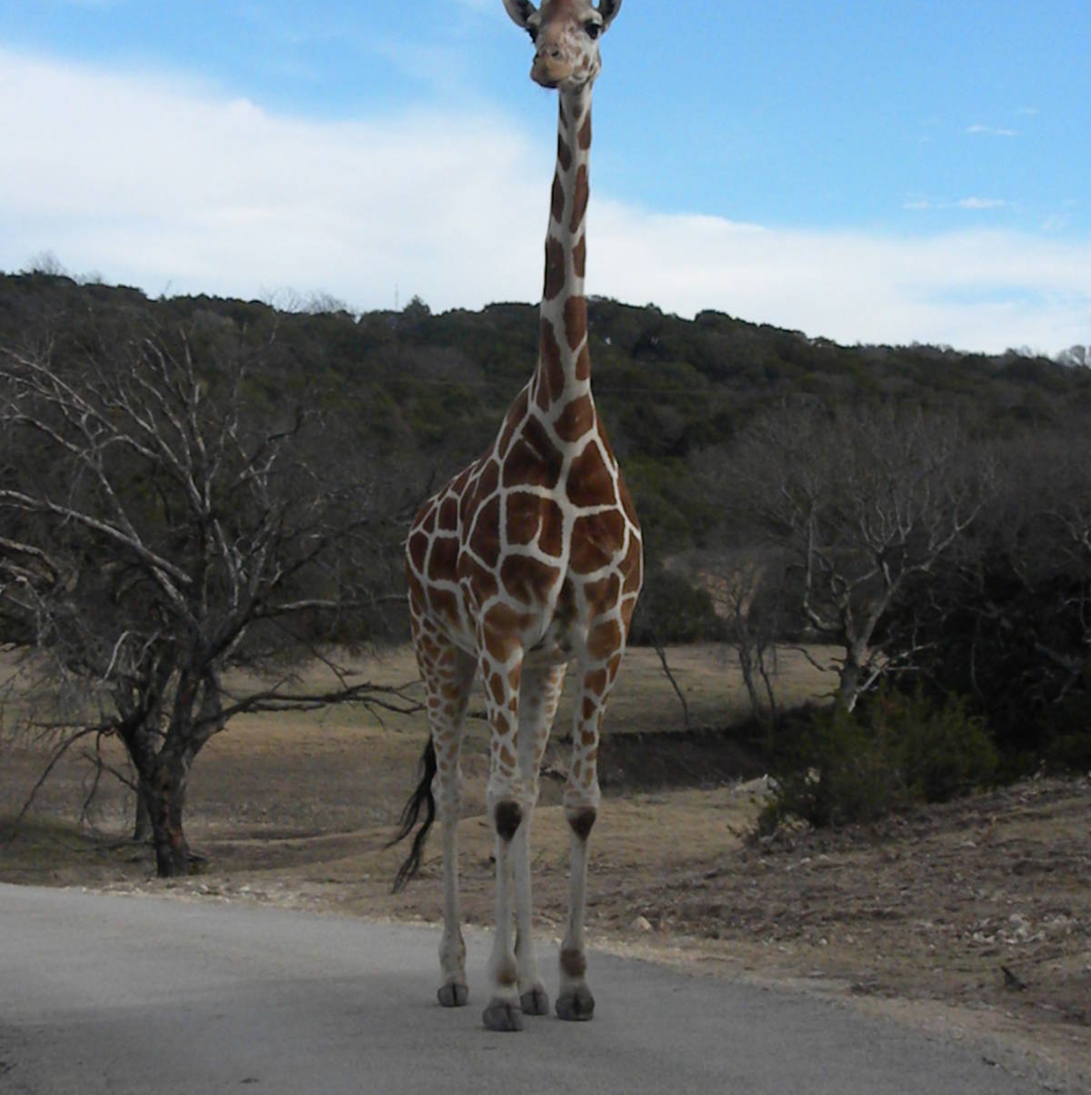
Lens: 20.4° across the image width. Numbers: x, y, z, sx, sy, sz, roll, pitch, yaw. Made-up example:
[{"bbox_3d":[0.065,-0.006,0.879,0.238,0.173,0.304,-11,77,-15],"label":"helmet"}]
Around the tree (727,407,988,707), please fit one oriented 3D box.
[{"bbox_3d":[5.930,0.200,58.000,5.200,6.000,5.000,0,-1,0],"label":"tree"}]

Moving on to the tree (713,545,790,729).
[{"bbox_3d":[3.740,1.620,55.000,1.450,3.250,1.400,0,-1,0],"label":"tree"}]

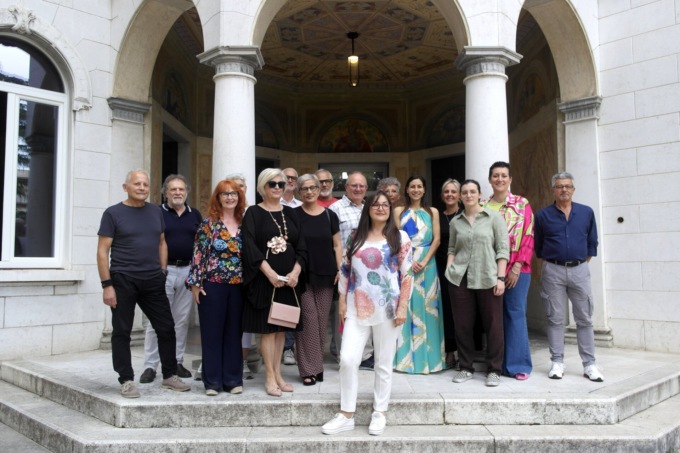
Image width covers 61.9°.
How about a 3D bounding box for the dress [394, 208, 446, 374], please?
[{"bbox_3d":[0.701,0.557,4.930,0.460,1.440,0.350,0,-4,6],"label":"dress"}]

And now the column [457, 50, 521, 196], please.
[{"bbox_3d":[1.440,-0.170,5.510,0.600,3.020,0.600,0,-5,0],"label":"column"}]

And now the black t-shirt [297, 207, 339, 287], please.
[{"bbox_3d":[-0.210,0.170,4.830,0.410,0.670,0.260,0,-5,2],"label":"black t-shirt"}]

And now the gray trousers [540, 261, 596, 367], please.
[{"bbox_3d":[1.964,0.748,4.870,0.440,0.910,0.280,-1,-5,16],"label":"gray trousers"}]

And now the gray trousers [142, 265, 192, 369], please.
[{"bbox_3d":[-1.454,0.763,4.830,0.440,0.930,0.330,1,-4,-12],"label":"gray trousers"}]

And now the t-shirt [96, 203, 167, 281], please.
[{"bbox_3d":[-1.623,0.117,4.410,0.475,0.610,0.280,2,-5,-27],"label":"t-shirt"}]

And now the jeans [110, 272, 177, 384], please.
[{"bbox_3d":[-1.471,0.741,4.240,0.480,0.910,0.360,1,-4,-18],"label":"jeans"}]

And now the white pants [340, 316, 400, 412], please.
[{"bbox_3d":[0.200,0.884,3.850,0.390,0.760,0.280,-1,-5,5],"label":"white pants"}]

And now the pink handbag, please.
[{"bbox_3d":[-0.411,0.597,4.120,0.225,0.275,0.080,10,-5,-7],"label":"pink handbag"}]

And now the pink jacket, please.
[{"bbox_3d":[1.379,0.054,4.720,0.500,0.700,0.310,-1,-4,18],"label":"pink jacket"}]

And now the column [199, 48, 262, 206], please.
[{"bbox_3d":[-0.978,-0.151,5.200,0.580,2.860,0.580,0,-4,0],"label":"column"}]

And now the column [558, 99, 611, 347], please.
[{"bbox_3d":[2.921,-0.053,6.740,0.320,2.900,0.500,4,-6,-45],"label":"column"}]

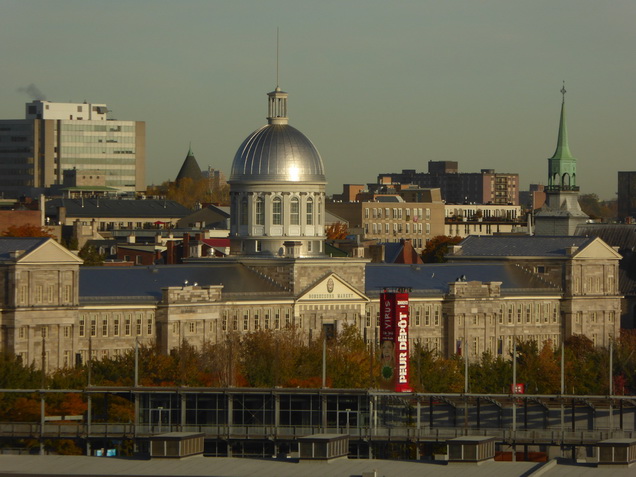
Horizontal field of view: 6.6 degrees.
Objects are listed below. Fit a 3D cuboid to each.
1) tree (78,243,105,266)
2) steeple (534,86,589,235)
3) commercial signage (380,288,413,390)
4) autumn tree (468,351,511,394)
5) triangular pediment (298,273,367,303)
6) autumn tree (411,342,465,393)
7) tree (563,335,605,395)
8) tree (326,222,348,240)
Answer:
[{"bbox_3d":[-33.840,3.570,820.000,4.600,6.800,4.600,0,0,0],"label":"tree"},{"bbox_3d":[40.070,-12.670,907.000,6.400,25.400,6.400,0,0,33],"label":"steeple"},{"bbox_3d":[11.040,14.720,780.000,2.800,14.800,2.900,0,0,39],"label":"commercial signage"},{"bbox_3d":[24.640,19.690,792.000,6.000,7.300,6.000,0,0,0],"label":"autumn tree"},{"bbox_3d":[2.250,7.110,800.000,1.500,4.400,19.500,0,0,33],"label":"triangular pediment"},{"bbox_3d":[17.020,18.800,785.000,7.400,8.300,7.000,0,0,0],"label":"autumn tree"},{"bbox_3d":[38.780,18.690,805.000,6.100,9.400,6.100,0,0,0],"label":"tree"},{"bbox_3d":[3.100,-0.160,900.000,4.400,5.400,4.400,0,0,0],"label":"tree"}]

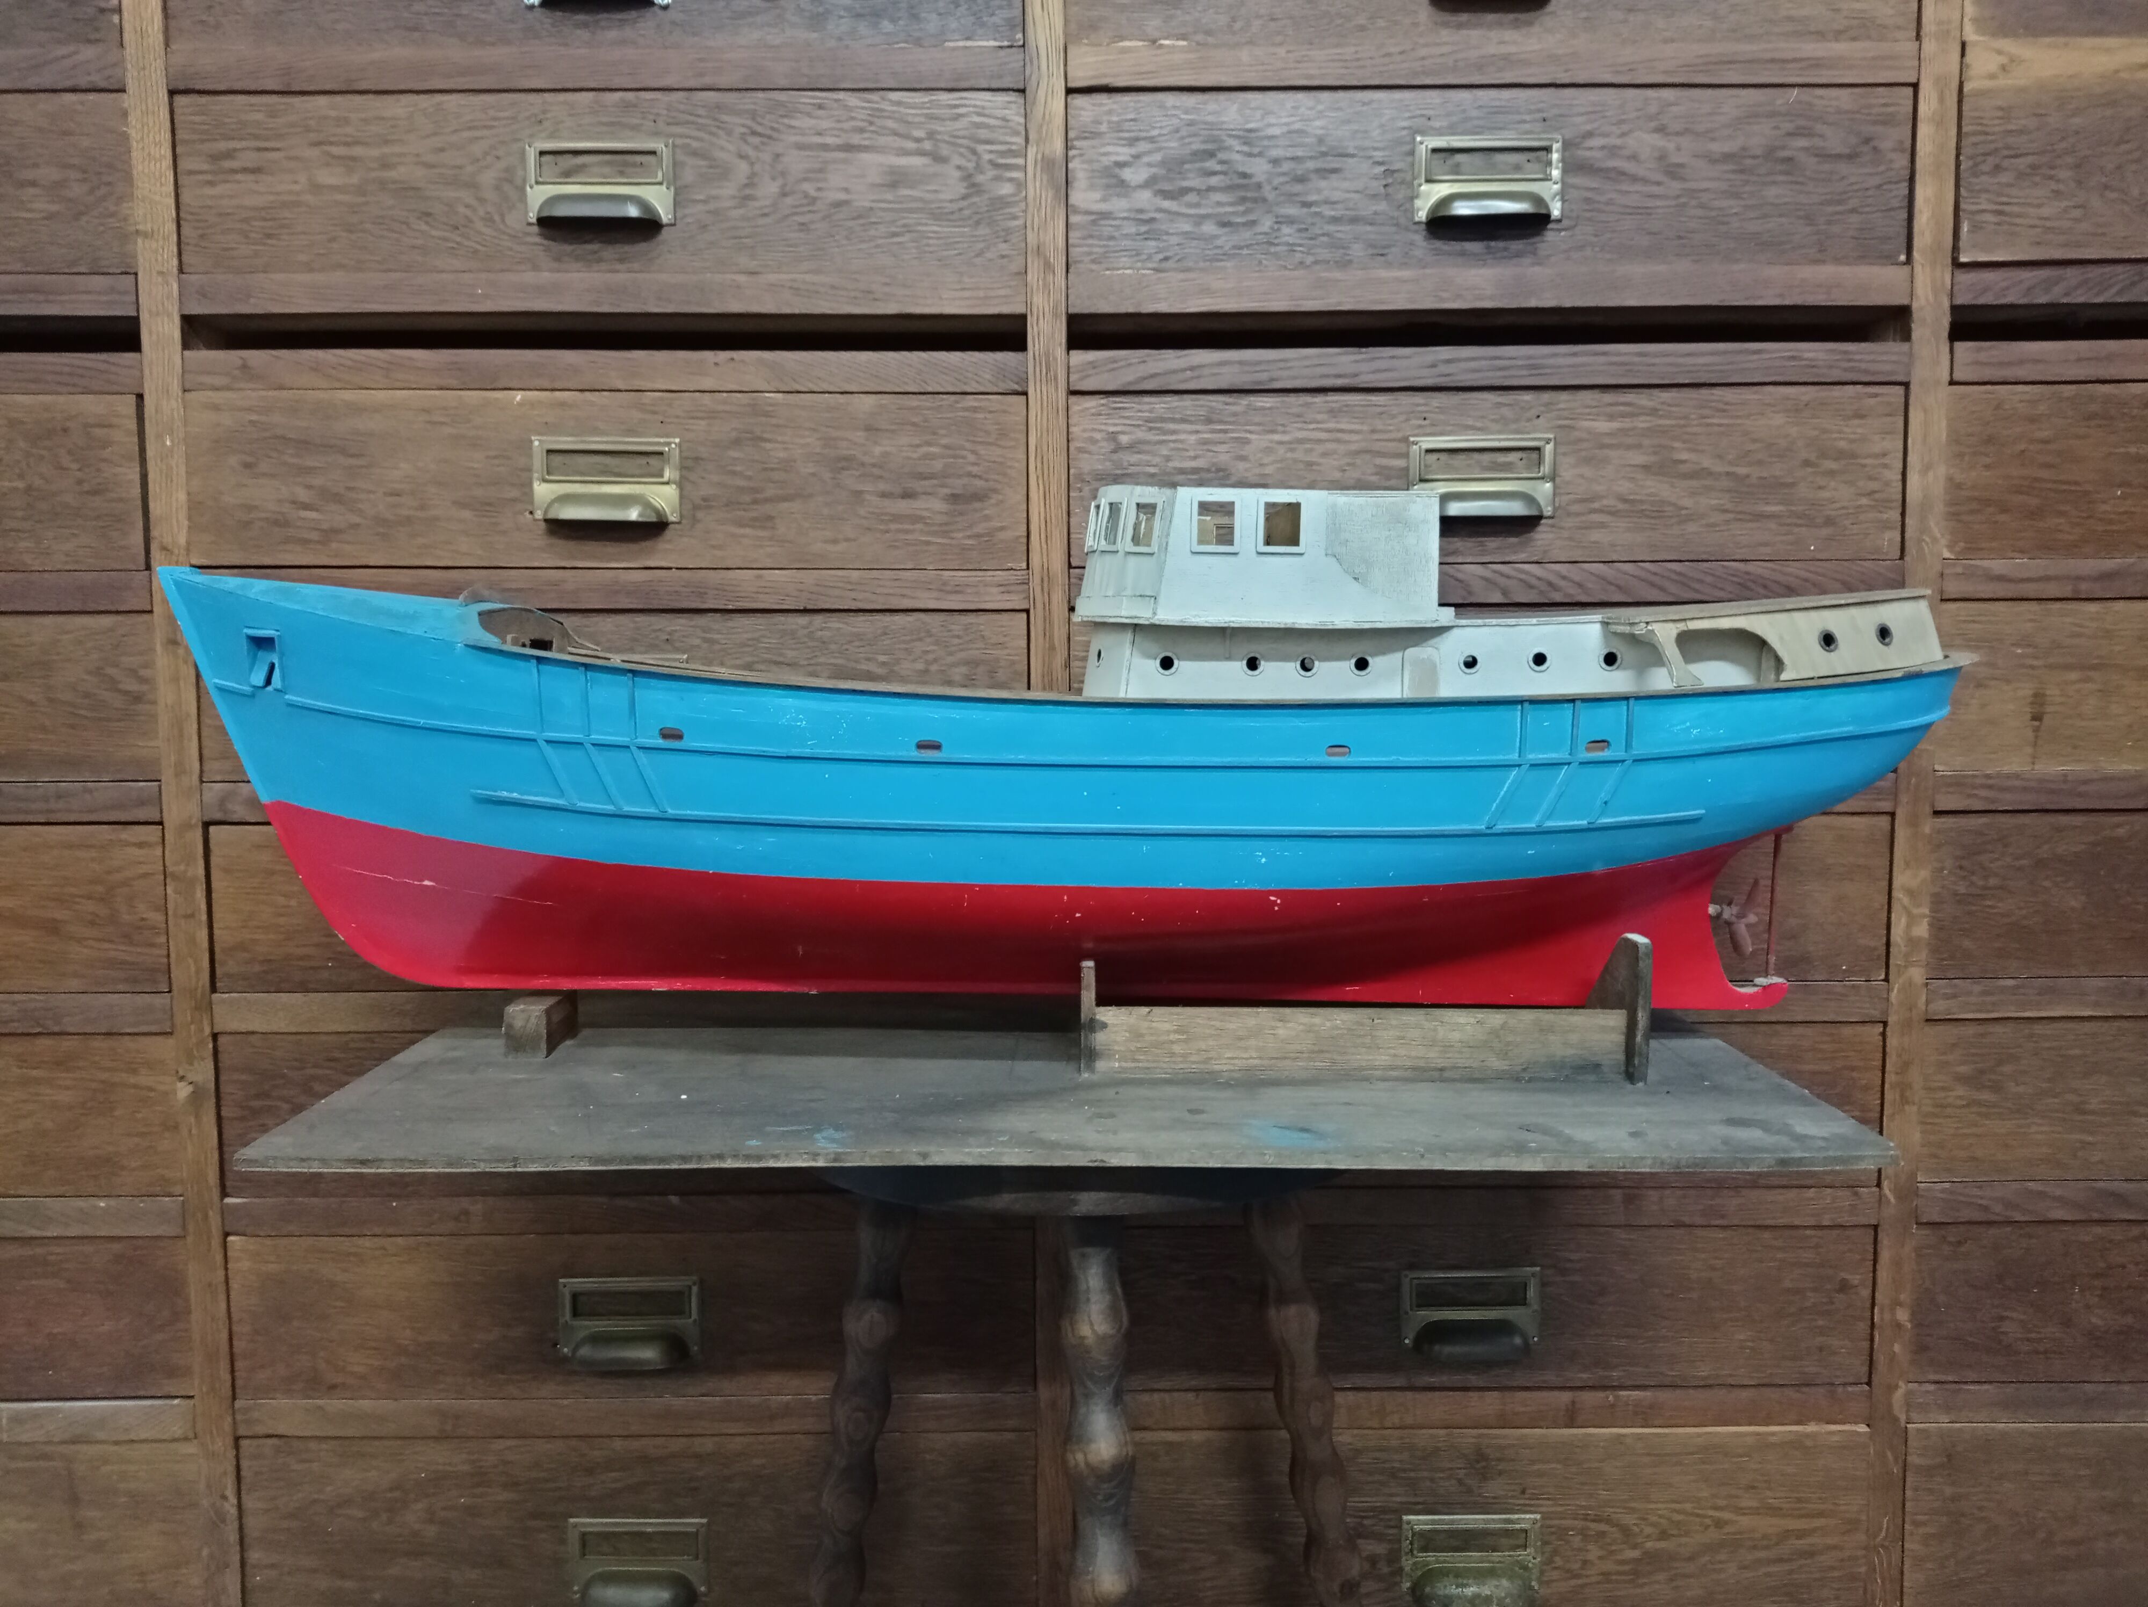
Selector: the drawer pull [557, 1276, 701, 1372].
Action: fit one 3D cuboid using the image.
[{"bbox_3d":[-0.292,0.340,1.132,0.092,0.053,0.021,0,5,0],"label":"drawer pull"}]

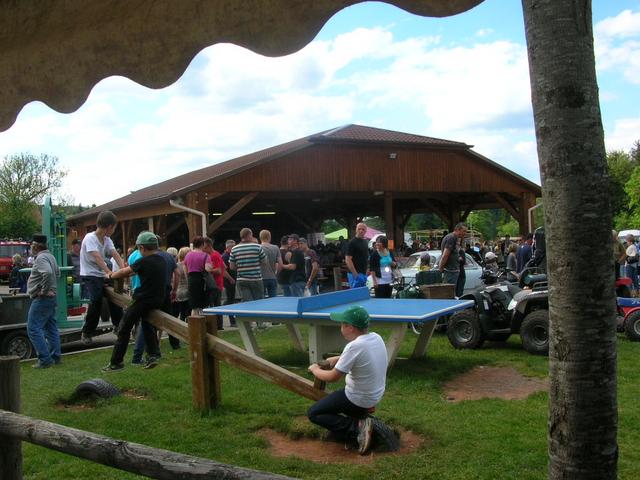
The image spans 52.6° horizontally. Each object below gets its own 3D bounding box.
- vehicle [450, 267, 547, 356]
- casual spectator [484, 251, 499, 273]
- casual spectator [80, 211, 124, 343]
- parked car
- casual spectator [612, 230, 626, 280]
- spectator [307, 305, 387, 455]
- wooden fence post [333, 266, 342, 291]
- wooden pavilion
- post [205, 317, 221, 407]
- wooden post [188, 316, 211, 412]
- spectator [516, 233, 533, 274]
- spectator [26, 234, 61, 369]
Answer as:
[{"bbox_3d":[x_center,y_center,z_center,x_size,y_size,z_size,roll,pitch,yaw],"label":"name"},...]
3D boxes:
[{"bbox_3d":[2.680,0.955,9.100,1.800,1.100,1.050,-2,0,28],"label":"vehicle"},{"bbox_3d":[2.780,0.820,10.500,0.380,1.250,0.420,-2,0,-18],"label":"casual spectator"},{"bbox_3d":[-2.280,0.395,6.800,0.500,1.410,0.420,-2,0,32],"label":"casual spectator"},{"bbox_3d":[2.850,0.930,16.500,1.520,1.380,3.700,-2,0,44],"label":"parked car"},{"bbox_3d":[6.650,0.610,14.500,0.500,1.660,0.380,-2,0,18],"label":"casual spectator"},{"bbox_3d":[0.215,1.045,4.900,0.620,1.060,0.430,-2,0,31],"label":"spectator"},{"bbox_3d":[0.420,1.090,15.500,0.200,0.820,0.200,-2,0,30],"label":"wooden fence post"},{"bbox_3d":[-2.800,-1.260,31.000,15.900,5.850,22.000,-2,0,-30],"label":"wooden pavilion"},{"bbox_3d":[-0.990,1.144,6.040,0.115,0.870,0.115,-2,0,34],"label":"post"},{"bbox_3d":[-1.096,1.128,5.860,0.115,0.860,0.115,-2,0,34],"label":"wooden post"},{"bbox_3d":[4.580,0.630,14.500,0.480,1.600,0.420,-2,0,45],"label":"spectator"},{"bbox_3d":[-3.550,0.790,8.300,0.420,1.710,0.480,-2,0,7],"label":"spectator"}]

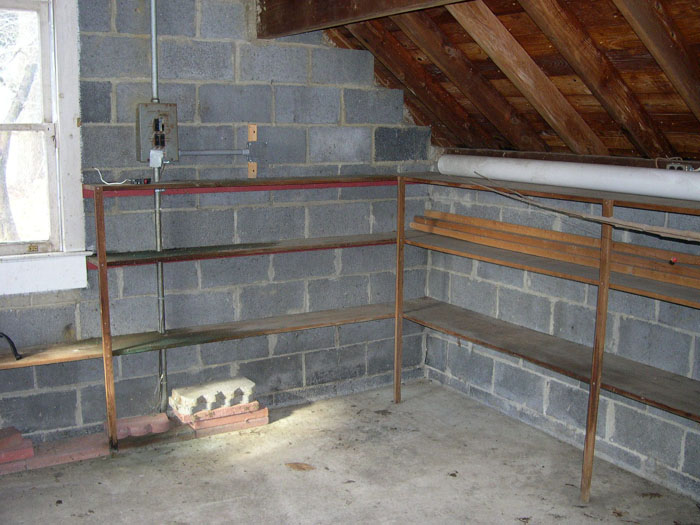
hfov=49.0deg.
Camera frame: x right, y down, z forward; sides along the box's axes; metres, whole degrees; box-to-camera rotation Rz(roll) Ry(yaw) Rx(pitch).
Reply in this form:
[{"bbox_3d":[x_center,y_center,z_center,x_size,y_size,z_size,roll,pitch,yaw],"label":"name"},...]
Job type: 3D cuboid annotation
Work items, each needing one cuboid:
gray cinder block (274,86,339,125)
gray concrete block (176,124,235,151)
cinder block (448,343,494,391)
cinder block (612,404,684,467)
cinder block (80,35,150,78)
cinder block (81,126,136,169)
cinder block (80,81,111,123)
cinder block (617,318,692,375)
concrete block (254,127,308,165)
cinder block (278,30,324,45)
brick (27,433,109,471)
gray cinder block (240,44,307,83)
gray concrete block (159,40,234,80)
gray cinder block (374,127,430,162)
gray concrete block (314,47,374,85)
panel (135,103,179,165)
[{"bbox_3d":[-0.270,-0.836,4.107,0.396,0.193,0.194,-5,11,-31],"label":"gray cinder block"},{"bbox_3d":[-0.779,-0.574,3.753,0.397,0.194,0.194,-5,11,-32],"label":"gray concrete block"},{"bbox_3d":[0.772,0.584,4.448,0.194,0.193,0.396,-5,11,-31],"label":"cinder block"},{"bbox_3d":[1.335,0.728,3.320,0.194,0.194,0.397,-5,11,-31],"label":"cinder block"},{"bbox_3d":[-1.101,-0.930,3.512,0.377,0.194,0.190,-5,12,-31],"label":"cinder block"},{"bbox_3d":[-1.144,-0.562,3.622,0.396,0.193,0.194,-5,11,-31],"label":"cinder block"},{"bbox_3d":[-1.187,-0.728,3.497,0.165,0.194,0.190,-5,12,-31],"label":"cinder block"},{"bbox_3d":[1.373,0.357,3.318,0.190,0.194,0.397,-5,12,-31],"label":"cinder block"},{"bbox_3d":[-0.447,-0.619,4.037,0.396,0.193,0.194,-5,11,-31],"label":"concrete block"},{"bbox_3d":[-0.298,-1.238,4.019,0.295,0.193,0.194,-5,11,-31],"label":"cinder block"},{"bbox_3d":[-1.267,0.834,3.419,0.363,0.040,0.200,-5,12,-31],"label":"brick"},{"bbox_3d":[-0.433,-1.000,3.924,0.397,0.194,0.190,-5,12,-31],"label":"gray cinder block"},{"bbox_3d":[-0.774,-0.966,3.716,0.397,0.194,0.190,-5,12,-31],"label":"gray concrete block"},{"bbox_3d":[0.243,-0.675,4.447,0.380,0.193,0.194,-5,11,-31],"label":"gray cinder block"},{"bbox_3d":[-0.089,-1.032,4.133,0.397,0.194,0.190,-5,12,-31],"label":"gray concrete block"},{"bbox_3d":[-0.904,-0.607,3.605,0.175,0.266,0.075,-5,11,-31],"label":"panel"}]

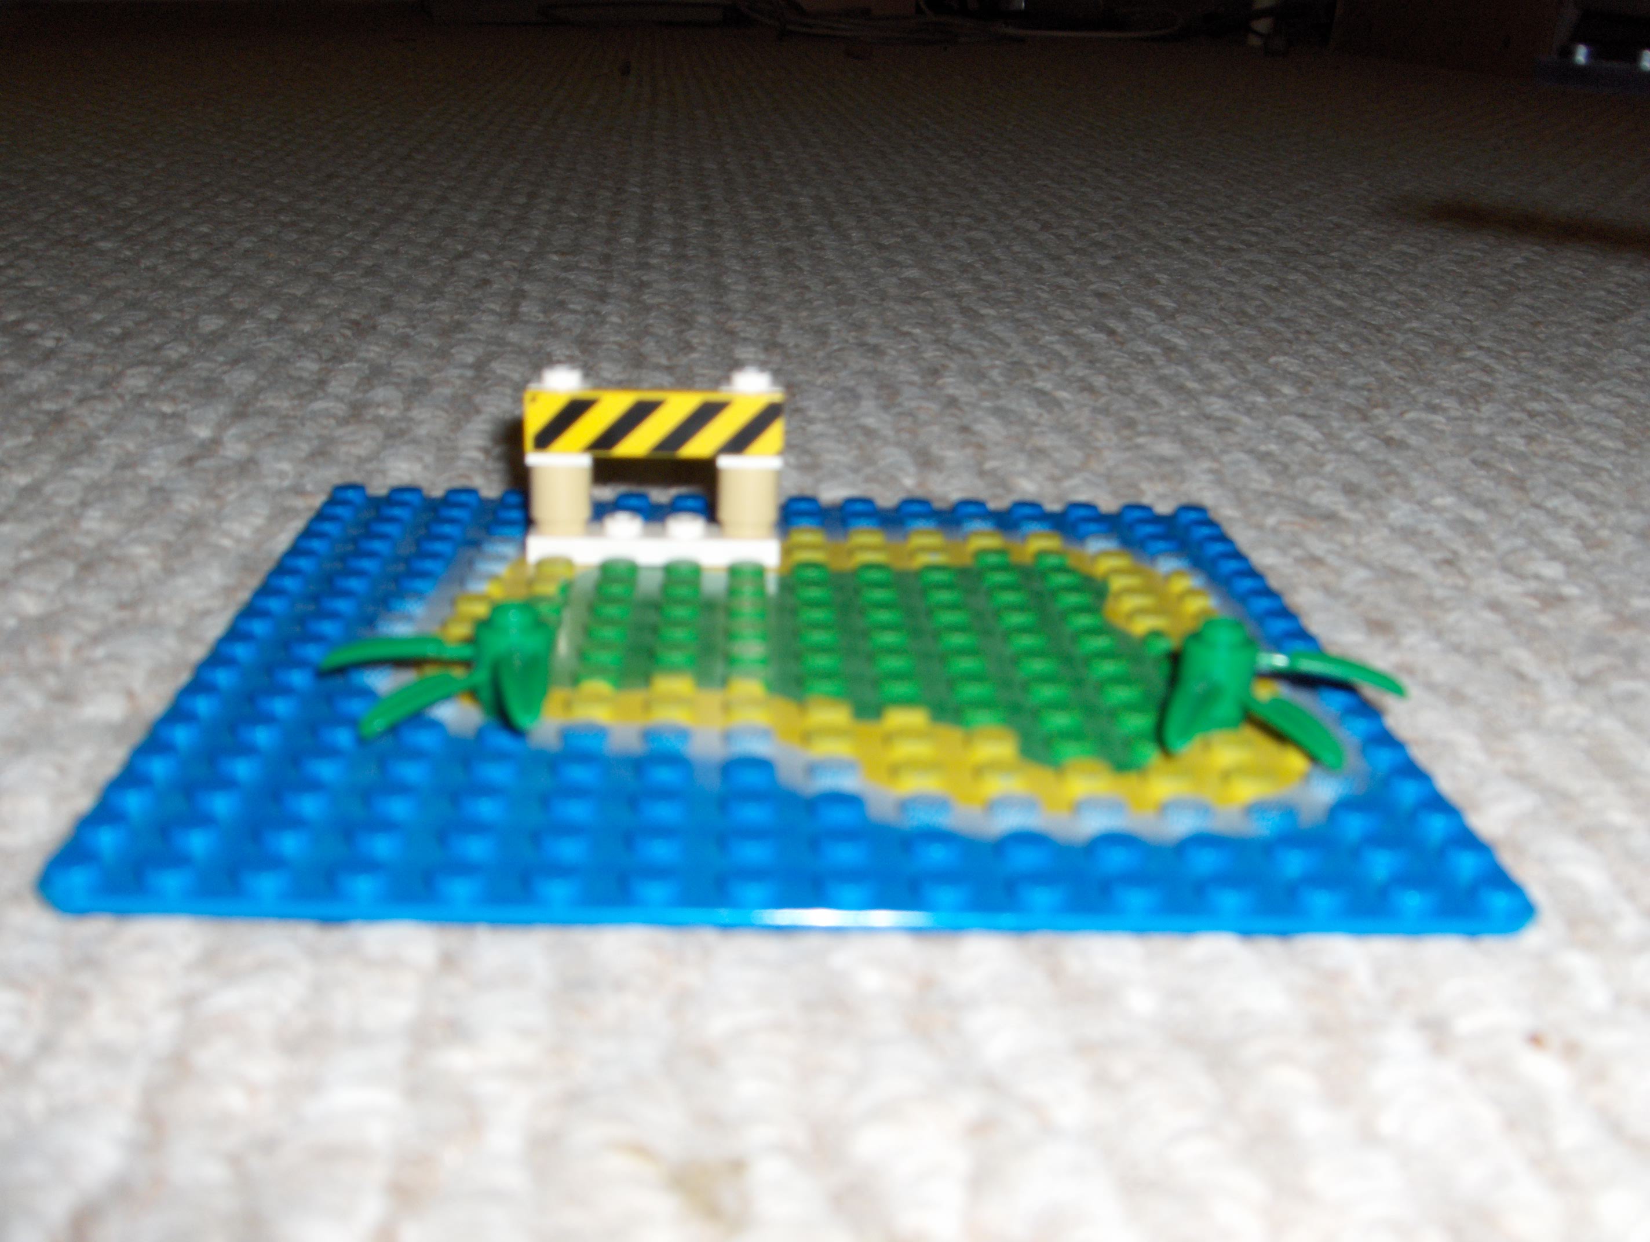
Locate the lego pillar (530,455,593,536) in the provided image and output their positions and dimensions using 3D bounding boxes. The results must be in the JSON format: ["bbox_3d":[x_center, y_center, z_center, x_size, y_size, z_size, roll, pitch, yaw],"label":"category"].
[{"bbox_3d":[-0.034,-0.016,0.239,0.008,0.010,0.008,1,19,-3],"label":"lego pillar"}]

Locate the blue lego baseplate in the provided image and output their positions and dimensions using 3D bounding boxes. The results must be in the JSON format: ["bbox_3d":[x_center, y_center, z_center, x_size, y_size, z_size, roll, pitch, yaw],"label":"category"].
[{"bbox_3d":[-0.005,0.003,0.211,0.128,0.004,0.127,1,19,-3],"label":"blue lego baseplate"}]

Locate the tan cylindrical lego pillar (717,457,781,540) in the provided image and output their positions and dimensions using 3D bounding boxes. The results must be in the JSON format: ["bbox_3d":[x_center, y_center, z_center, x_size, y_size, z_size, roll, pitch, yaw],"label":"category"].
[{"bbox_3d":[-0.010,-0.016,0.241,0.008,0.010,0.008,1,19,-3],"label":"tan cylindrical lego pillar"}]

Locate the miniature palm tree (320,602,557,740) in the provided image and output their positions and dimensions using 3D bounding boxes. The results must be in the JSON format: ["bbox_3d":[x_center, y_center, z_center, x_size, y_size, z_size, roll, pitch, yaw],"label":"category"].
[{"bbox_3d":[-0.038,0.006,0.182,0.026,0.011,0.025,1,19,-3],"label":"miniature palm tree"}]

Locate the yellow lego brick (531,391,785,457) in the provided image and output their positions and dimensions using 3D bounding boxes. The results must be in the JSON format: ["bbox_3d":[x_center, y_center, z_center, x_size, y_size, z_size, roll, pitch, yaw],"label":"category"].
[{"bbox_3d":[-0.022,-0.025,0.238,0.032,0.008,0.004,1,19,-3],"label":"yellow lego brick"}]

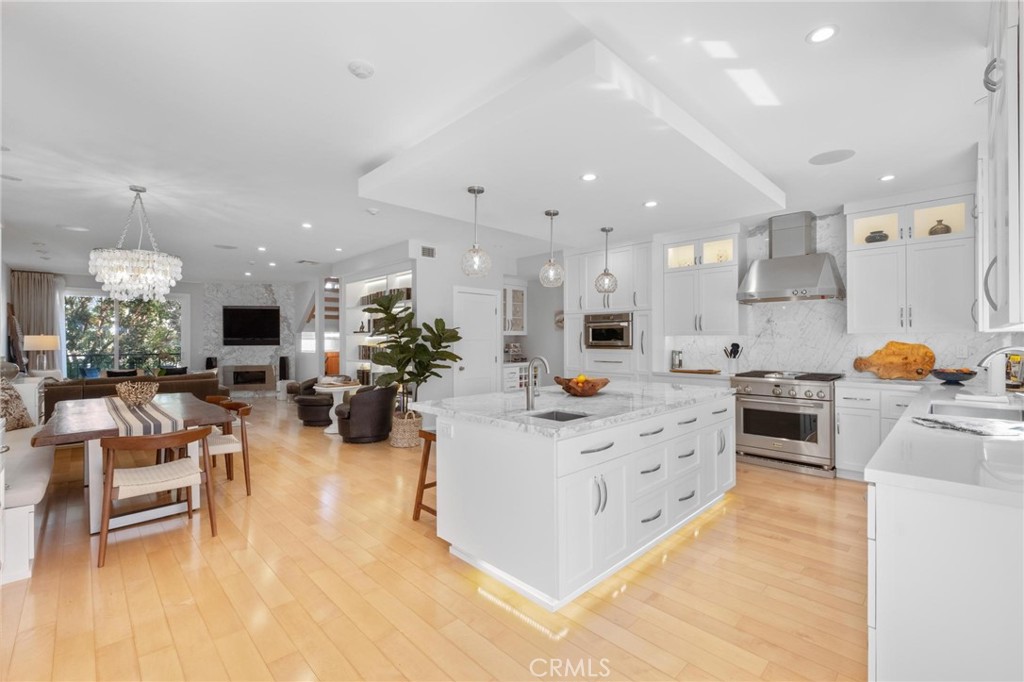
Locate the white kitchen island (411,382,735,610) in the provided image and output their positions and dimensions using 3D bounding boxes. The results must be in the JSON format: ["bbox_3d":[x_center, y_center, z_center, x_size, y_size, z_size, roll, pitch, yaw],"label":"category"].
[{"bbox_3d":[0.634,0.864,3.264,1.230,0.905,2.460,0,0,45],"label":"white kitchen island"}]

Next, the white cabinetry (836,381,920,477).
[{"bbox_3d":[3.512,0.869,4.078,0.580,0.900,0.620,0,0,45],"label":"white cabinetry"}]

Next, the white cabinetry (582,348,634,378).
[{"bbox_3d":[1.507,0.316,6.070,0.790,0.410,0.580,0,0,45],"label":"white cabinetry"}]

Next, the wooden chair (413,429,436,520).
[{"bbox_3d":[-0.449,0.984,3.154,0.440,0.660,0.370,0,0,-44],"label":"wooden chair"}]

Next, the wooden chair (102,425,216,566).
[{"bbox_3d":[-2.349,0.934,2.803,0.530,0.755,0.590,0,0,45],"label":"wooden chair"}]

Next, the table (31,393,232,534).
[{"bbox_3d":[-3.135,0.942,3.561,1.000,0.760,2.120,0,0,-44],"label":"table"}]

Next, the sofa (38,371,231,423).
[{"bbox_3d":[-5.490,0.910,6.203,0.950,0.820,2.200,0,0,45],"label":"sofa"}]

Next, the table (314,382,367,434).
[{"bbox_3d":[-2.563,0.995,6.300,0.750,0.660,0.750,0,0,45],"label":"table"}]

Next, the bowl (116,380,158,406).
[{"bbox_3d":[-3.235,0.467,3.680,0.280,0.190,0.280,0,0,-44],"label":"bowl"}]

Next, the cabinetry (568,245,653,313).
[{"bbox_3d":[1.473,-0.805,5.998,0.600,0.850,1.320,0,0,-44],"label":"cabinetry"}]

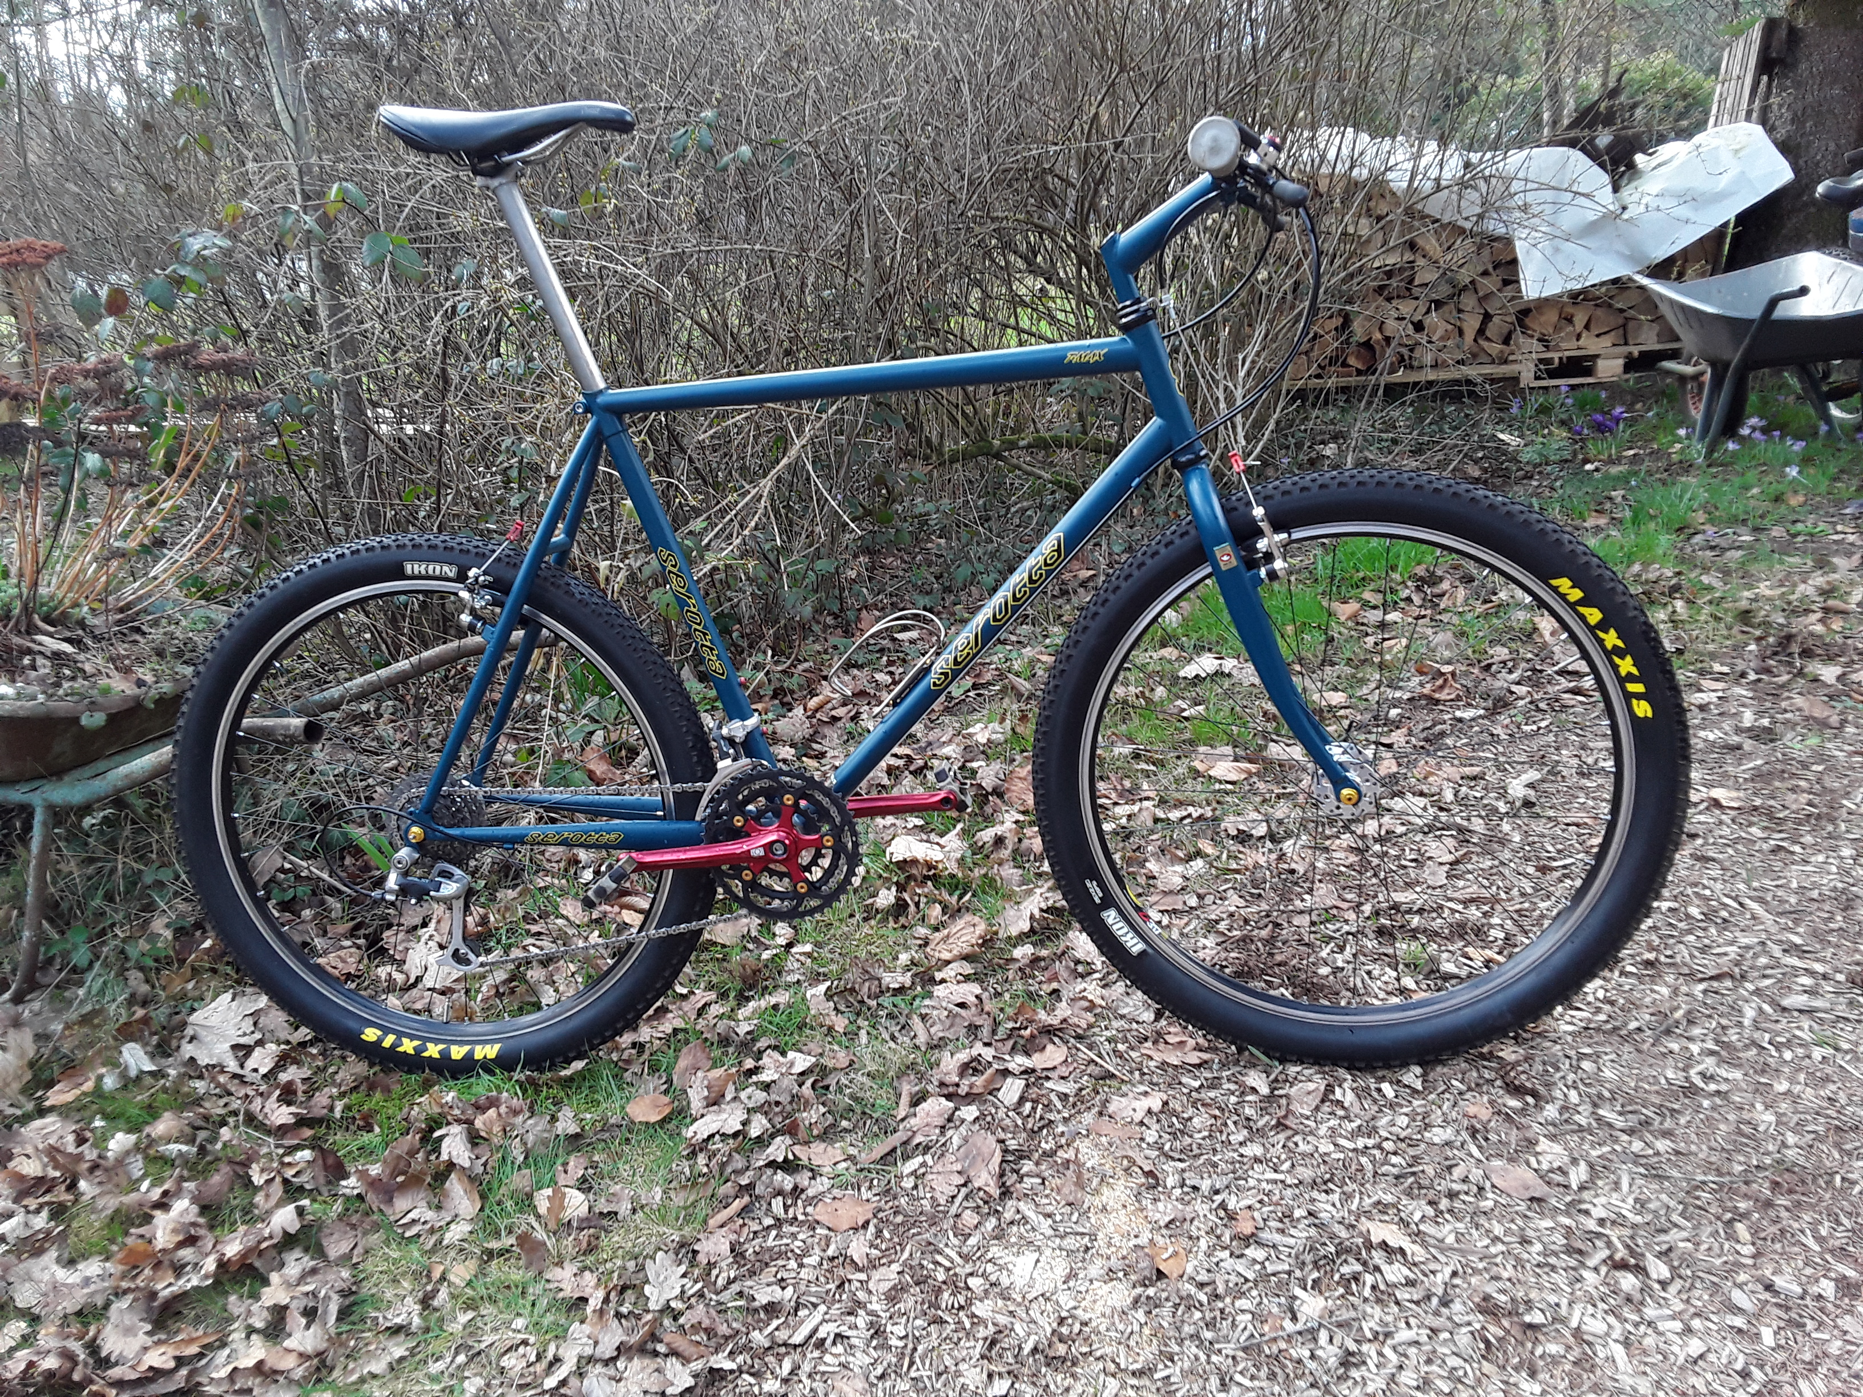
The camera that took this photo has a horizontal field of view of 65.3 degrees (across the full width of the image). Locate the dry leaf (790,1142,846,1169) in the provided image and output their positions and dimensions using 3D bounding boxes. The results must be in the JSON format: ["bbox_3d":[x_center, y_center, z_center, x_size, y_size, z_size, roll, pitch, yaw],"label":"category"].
[{"bbox_3d":[-0.122,0.490,1.563,0.061,0.014,0.022,-3,20,9],"label":"dry leaf"}]

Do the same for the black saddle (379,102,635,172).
[{"bbox_3d":[-0.436,-0.588,1.517,0.270,0.070,0.140,1,14,8],"label":"black saddle"}]

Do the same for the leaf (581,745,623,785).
[{"bbox_3d":[-0.615,0.123,2.681,0.060,0.045,0.090,-18,23,-30],"label":"leaf"}]

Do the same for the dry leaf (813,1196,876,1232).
[{"bbox_3d":[-0.089,0.523,1.470,0.058,0.010,0.037,1,21,18],"label":"dry leaf"}]

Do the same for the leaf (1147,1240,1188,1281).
[{"bbox_3d":[0.211,0.501,1.295,0.036,0.018,0.036,-3,13,8],"label":"leaf"}]

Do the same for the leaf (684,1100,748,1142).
[{"bbox_3d":[-0.238,0.466,1.603,0.068,0.022,0.055,-1,13,14],"label":"leaf"}]

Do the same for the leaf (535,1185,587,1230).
[{"bbox_3d":[-0.388,0.531,1.526,0.050,0.012,0.044,-13,21,-19],"label":"leaf"}]

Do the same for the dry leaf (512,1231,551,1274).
[{"bbox_3d":[-0.380,0.527,1.382,0.034,0.022,0.042,-9,13,-18],"label":"dry leaf"}]

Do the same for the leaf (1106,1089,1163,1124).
[{"bbox_3d":[0.219,0.441,1.568,0.063,0.016,0.052,-3,13,7],"label":"leaf"}]

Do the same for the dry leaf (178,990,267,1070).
[{"bbox_3d":[-0.937,0.438,1.919,0.120,0.050,0.130,-11,14,-28],"label":"dry leaf"}]

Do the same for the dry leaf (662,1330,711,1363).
[{"bbox_3d":[-0.222,0.588,1.317,0.048,0.018,0.020,8,24,33],"label":"dry leaf"}]

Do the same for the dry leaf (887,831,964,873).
[{"bbox_3d":[-0.011,0.235,2.206,0.112,0.035,0.070,-5,20,3],"label":"dry leaf"}]

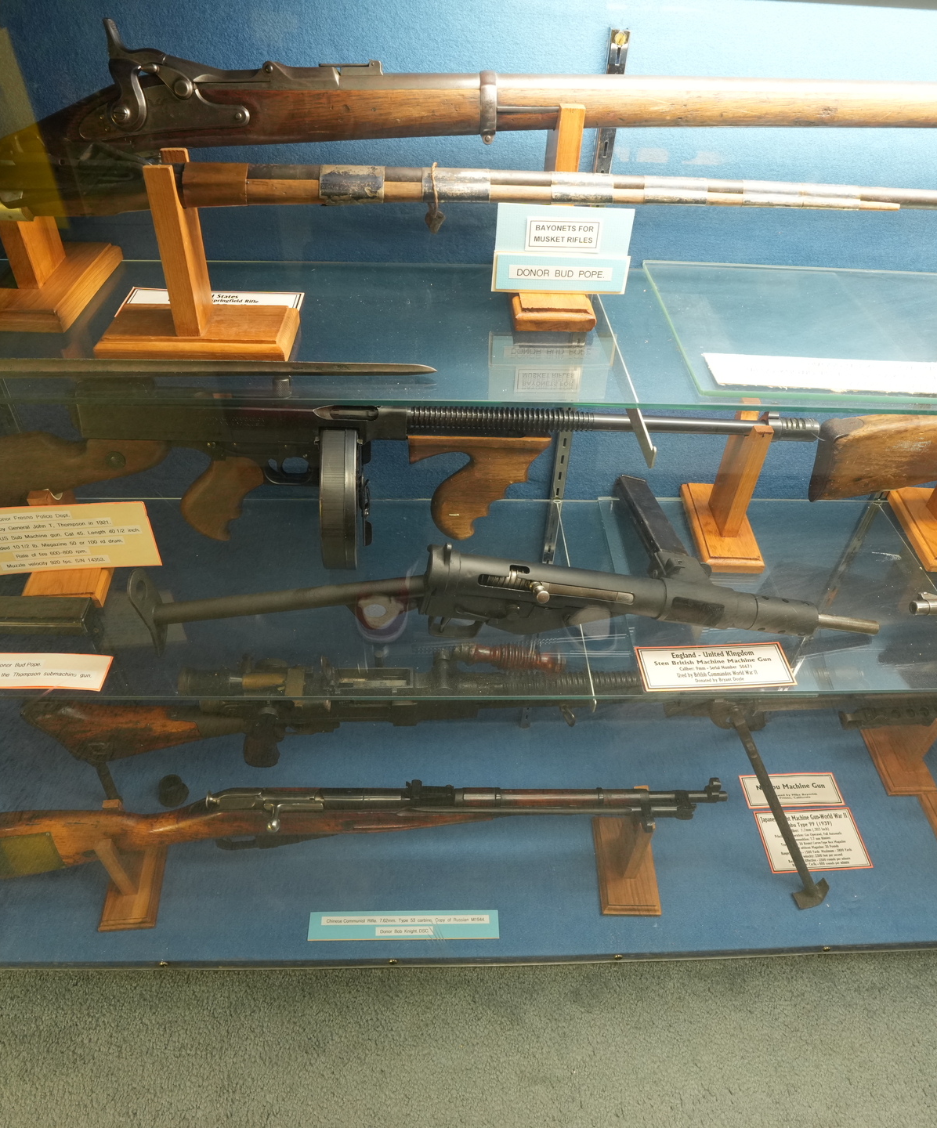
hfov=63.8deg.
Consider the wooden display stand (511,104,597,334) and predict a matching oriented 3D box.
[{"bbox_3d":[0.076,-0.312,0.652,0.071,0.164,0.147,0,43,-2],"label":"wooden display stand"}]

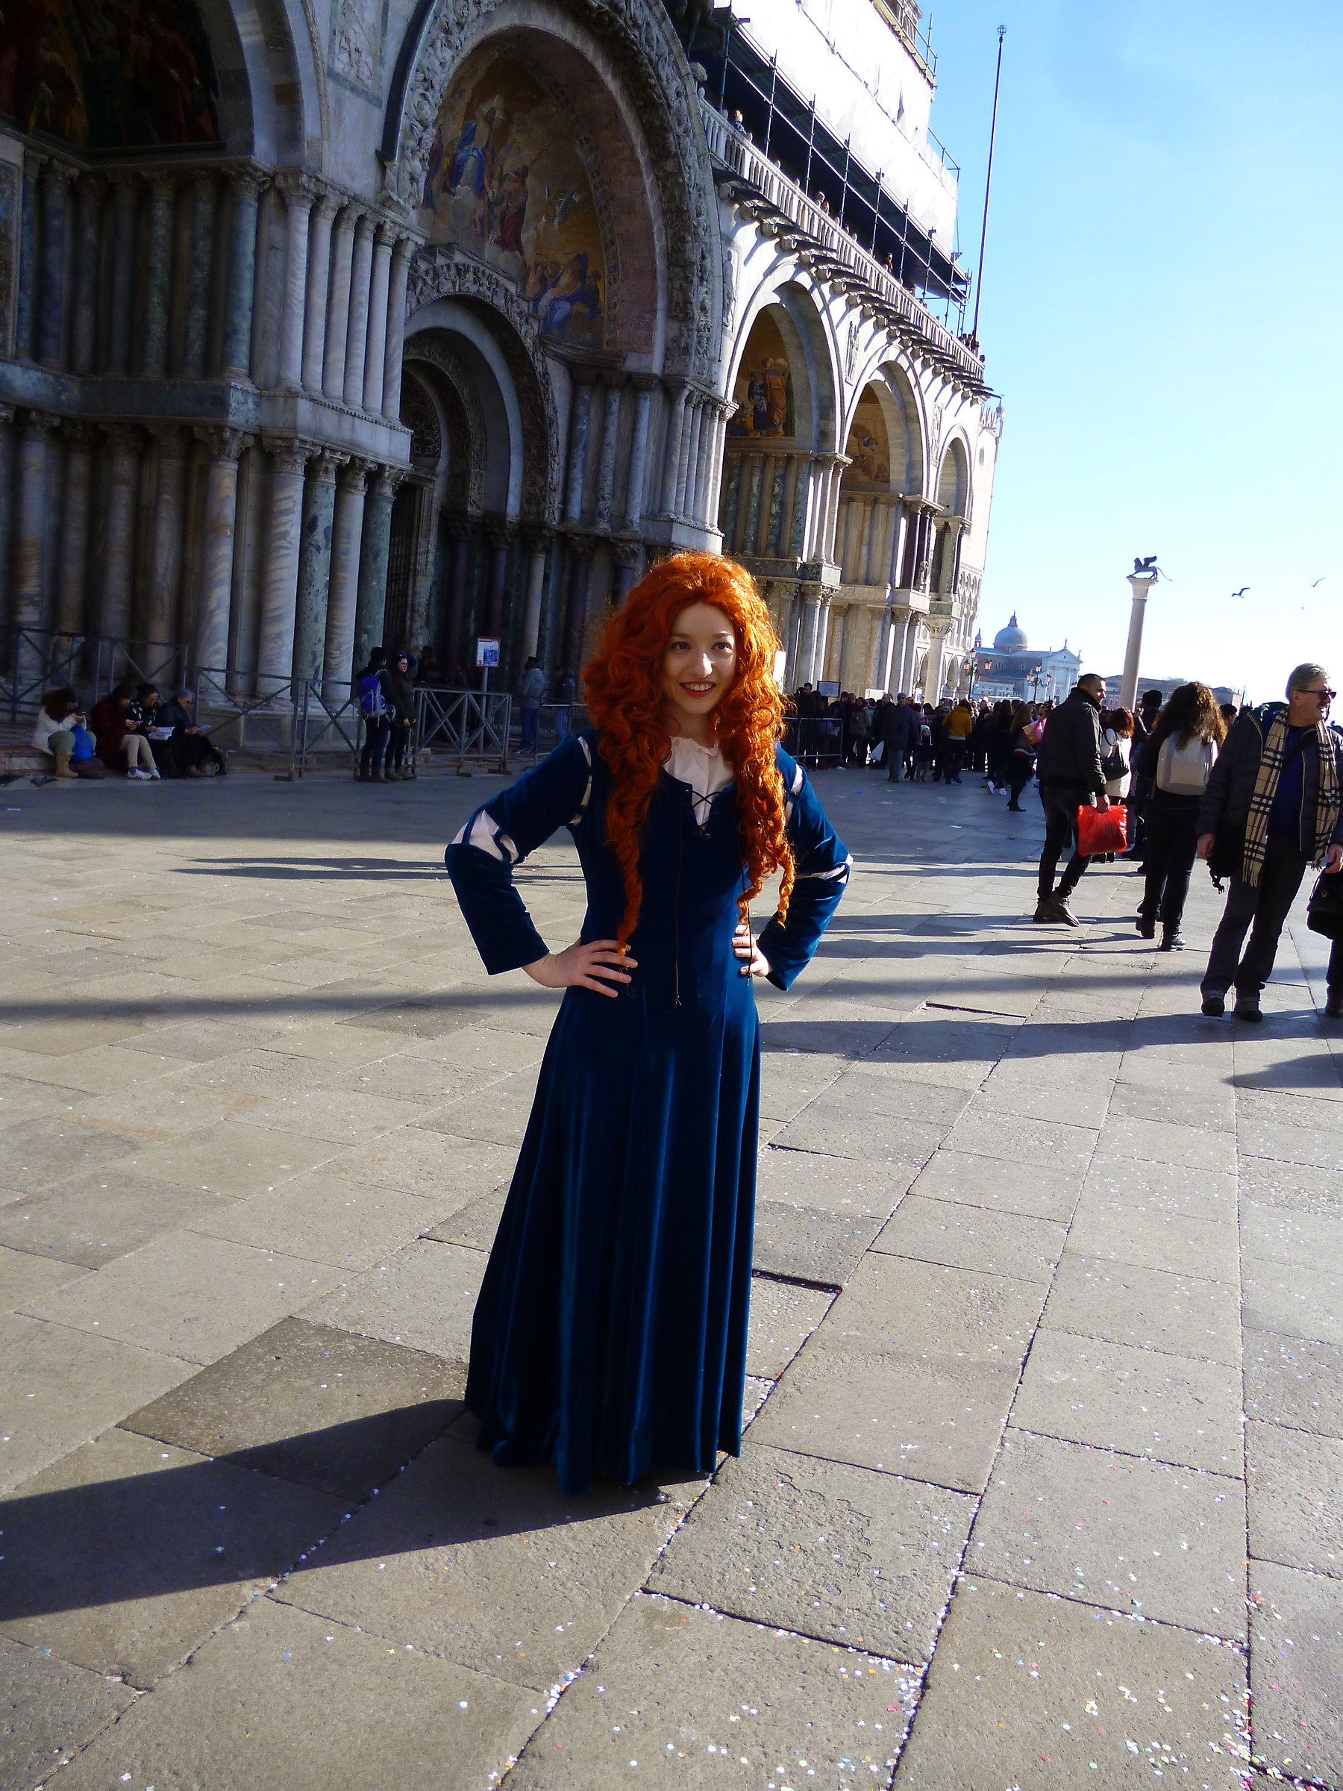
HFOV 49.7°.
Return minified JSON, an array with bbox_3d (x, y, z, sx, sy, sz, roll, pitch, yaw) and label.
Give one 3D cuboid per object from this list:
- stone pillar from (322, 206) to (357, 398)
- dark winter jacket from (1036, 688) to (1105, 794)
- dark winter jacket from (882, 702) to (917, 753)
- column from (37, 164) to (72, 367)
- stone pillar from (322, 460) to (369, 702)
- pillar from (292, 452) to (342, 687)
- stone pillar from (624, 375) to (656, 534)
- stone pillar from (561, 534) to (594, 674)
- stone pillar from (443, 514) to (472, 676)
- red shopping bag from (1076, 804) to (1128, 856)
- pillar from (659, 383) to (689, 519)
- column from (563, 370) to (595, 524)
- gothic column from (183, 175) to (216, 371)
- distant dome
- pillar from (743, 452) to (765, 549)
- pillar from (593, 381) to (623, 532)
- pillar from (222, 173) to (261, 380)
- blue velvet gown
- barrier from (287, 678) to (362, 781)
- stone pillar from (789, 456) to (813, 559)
[{"bbox_3d":[-4.702,-8.342,20.471,0.340,2.560,0.340,5,8,-1],"label":"stone pillar"},{"bbox_3d":[2.862,-1.101,10.415,0.340,0.730,0.490,-2,11,-40],"label":"dark winter jacket"},{"bbox_3d":[4.630,-3.419,29.500,0.640,1.040,0.360,6,8,6],"label":"dark winter jacket"},{"bbox_3d":[-8.103,-8.246,19.002,0.440,2.547,0.440,9,8,25],"label":"column"},{"bbox_3d":[-4.554,-4.326,20.309,0.490,3.320,0.490,9,9,25],"label":"stone pillar"},{"bbox_3d":[-4.828,-4.269,19.754,0.490,3.320,0.490,9,9,25],"label":"pillar"},{"bbox_3d":[-0.636,-8.691,28.601,0.420,3.037,0.420,5,8,-1],"label":"stone pillar"},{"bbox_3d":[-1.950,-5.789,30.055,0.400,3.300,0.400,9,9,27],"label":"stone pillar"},{"bbox_3d":[-4.310,-5.883,29.113,0.400,3.450,0.400,5,8,-1],"label":"stone pillar"},{"bbox_3d":[3.079,-0.470,10.350,0.360,0.360,0.120,6,8,7],"label":"red shopping bag"},{"bbox_3d":[0.059,-8.719,28.538,0.410,2.520,0.410,5,8,-1],"label":"pillar"},{"bbox_3d":[-1.900,-8.944,29.066,0.370,2.970,0.370,9,9,27],"label":"column"},{"bbox_3d":[-5.960,-7.756,18.301,0.340,2.420,0.340,9,9,25],"label":"gothic column"},{"bbox_3d":[154.727,-120.521,662.000,16.000,18.000,16.000,5,8,0],"label":"distant dome"},{"bbox_3d":[2.004,-9.608,35.566,0.350,2.420,0.350,5,8,-1],"label":"pillar"},{"bbox_3d":[-1.302,-9.029,29.905,0.370,3.000,0.370,5,8,-1],"label":"pillar"},{"bbox_3d":[-5.555,-7.989,18.702,0.460,2.578,0.460,9,8,25],"label":"pillar"},{"bbox_3d":[-0.061,0.369,2.752,0.770,1.350,0.520,3,8,-11],"label":"blue velvet gown"},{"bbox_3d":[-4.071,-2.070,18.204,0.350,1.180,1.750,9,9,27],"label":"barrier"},{"bbox_3d":[3.203,-9.471,35.520,0.370,2.430,0.370,9,9,25],"label":"stone pillar"}]

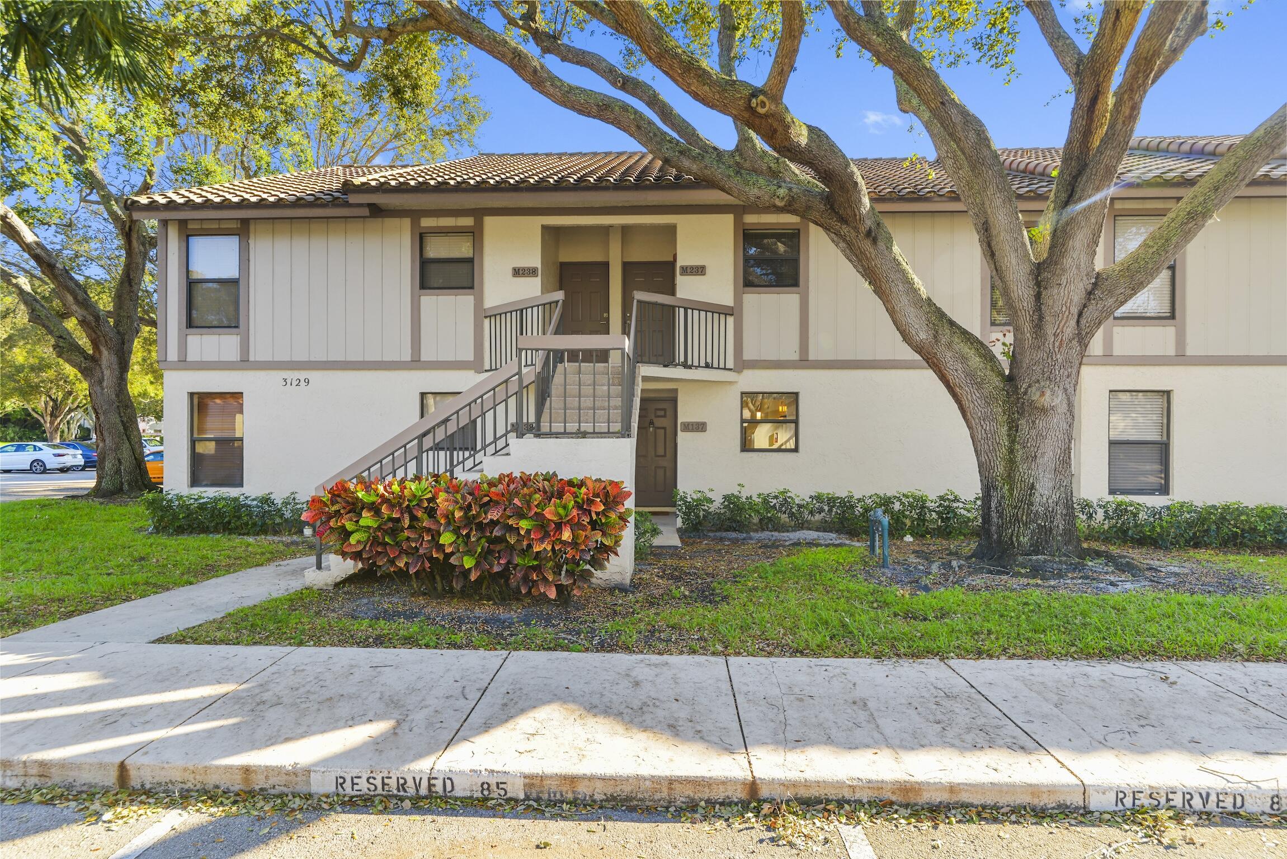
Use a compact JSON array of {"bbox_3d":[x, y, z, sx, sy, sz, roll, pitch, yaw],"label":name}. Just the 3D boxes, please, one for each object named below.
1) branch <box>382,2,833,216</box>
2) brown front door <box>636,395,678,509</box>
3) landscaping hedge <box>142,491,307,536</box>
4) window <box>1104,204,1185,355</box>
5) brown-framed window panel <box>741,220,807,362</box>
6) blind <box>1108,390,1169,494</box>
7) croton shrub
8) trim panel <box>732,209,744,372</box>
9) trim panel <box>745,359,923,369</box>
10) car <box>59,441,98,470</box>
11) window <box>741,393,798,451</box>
[{"bbox_3d":[-0.480,-4.180,9.800,6.000,2.900,1.800,0,0,3],"label":"branch"},{"bbox_3d":[0.158,0.454,14.158,0.931,2.043,0.060,0,0,3],"label":"brown front door"},{"bbox_3d":[-6.779,1.359,12.155,2.600,0.670,0.750,0,0,3],"label":"landscaping hedge"},{"bbox_3d":[7.541,-2.258,11.346,1.205,2.277,0.100,0,0,3],"label":"window"},{"bbox_3d":[2.113,-2.245,12.156,1.117,2.282,0.060,0,0,3],"label":"brown-framed window panel"},{"bbox_3d":[7.543,0.199,11.455,0.907,1.591,0.060,0,0,3],"label":"blind"},{"bbox_3d":[-1.820,1.130,8.000,3.300,1.300,1.100,0,0,3],"label":"croton shrub"},{"bbox_3d":[1.533,-2.258,12.172,0.170,2.648,0.080,0,0,3],"label":"trim panel"},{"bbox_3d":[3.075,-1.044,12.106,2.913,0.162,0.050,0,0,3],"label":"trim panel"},{"bbox_3d":[-29.000,1.360,37.700,4.600,1.460,1.820,0,0,3],"label":"car"},{"bbox_3d":[2.054,-0.123,12.243,0.930,0.964,0.090,0,0,3],"label":"window"}]

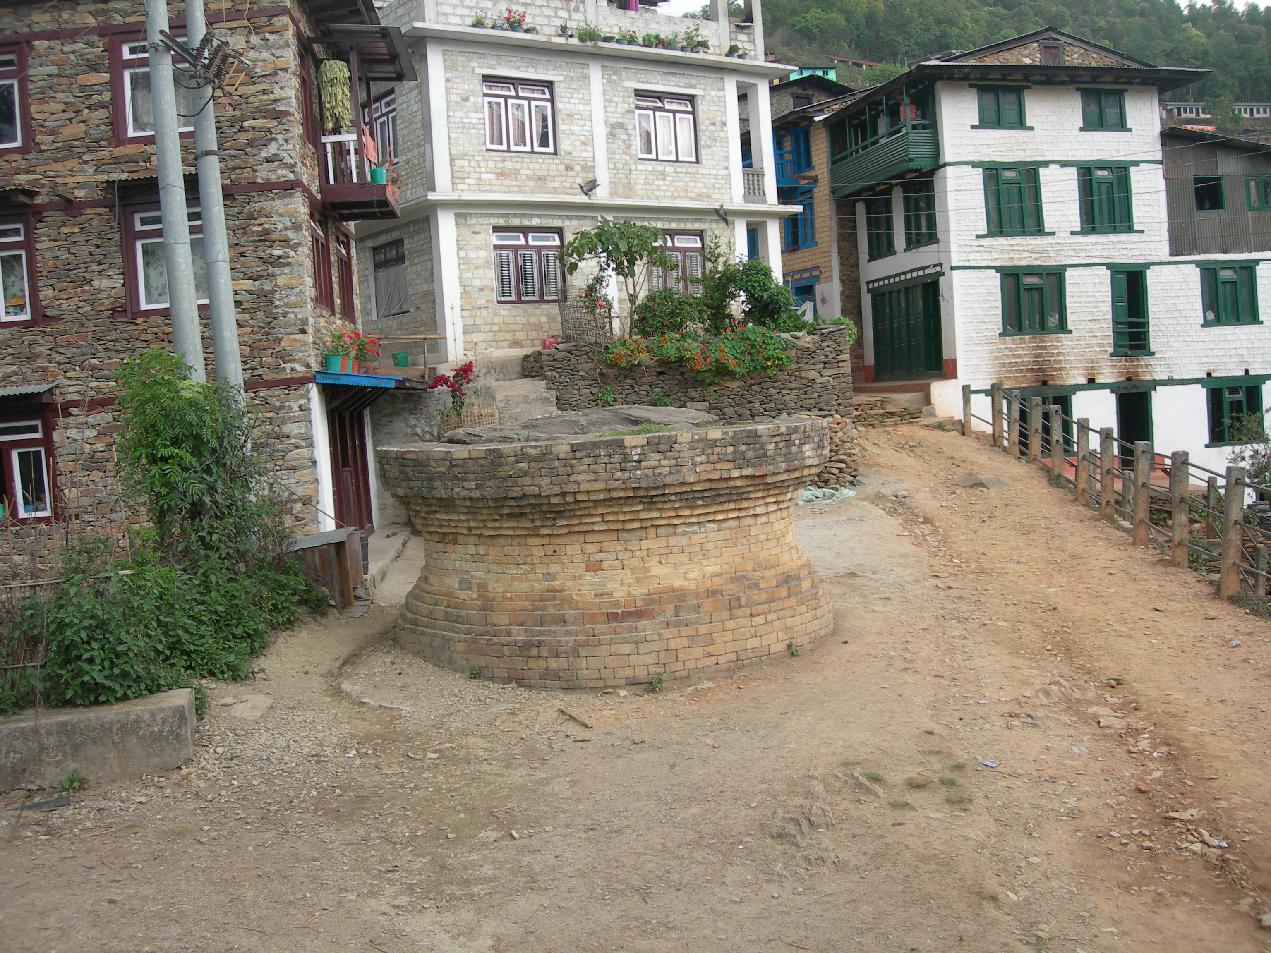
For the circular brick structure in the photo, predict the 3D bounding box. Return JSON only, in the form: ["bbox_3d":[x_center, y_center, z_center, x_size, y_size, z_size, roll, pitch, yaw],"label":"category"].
[{"bbox_3d":[-0.169,0.418,9.563,3.053,1.437,3.053,-4,4,0],"label":"circular brick structure"}]

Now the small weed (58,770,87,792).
[{"bbox_3d":[-2.596,1.398,6.453,0.135,0.090,0.120,-4,4,0],"label":"small weed"}]

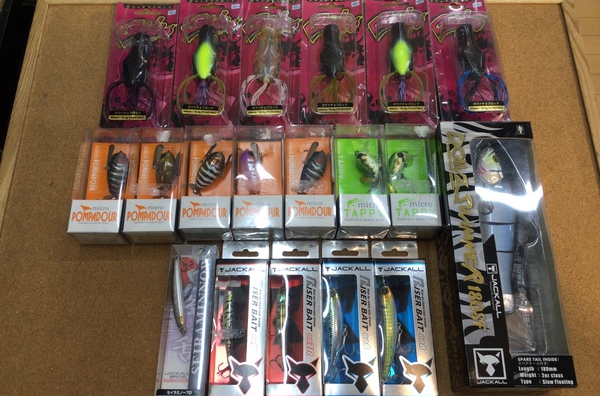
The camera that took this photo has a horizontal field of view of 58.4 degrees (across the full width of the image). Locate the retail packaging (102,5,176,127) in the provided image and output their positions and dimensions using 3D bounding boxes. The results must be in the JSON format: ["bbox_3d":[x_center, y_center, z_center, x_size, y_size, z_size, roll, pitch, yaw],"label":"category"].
[{"bbox_3d":[-0.164,-0.141,0.548,0.068,0.030,0.159,0,68,-1],"label":"retail packaging"}]

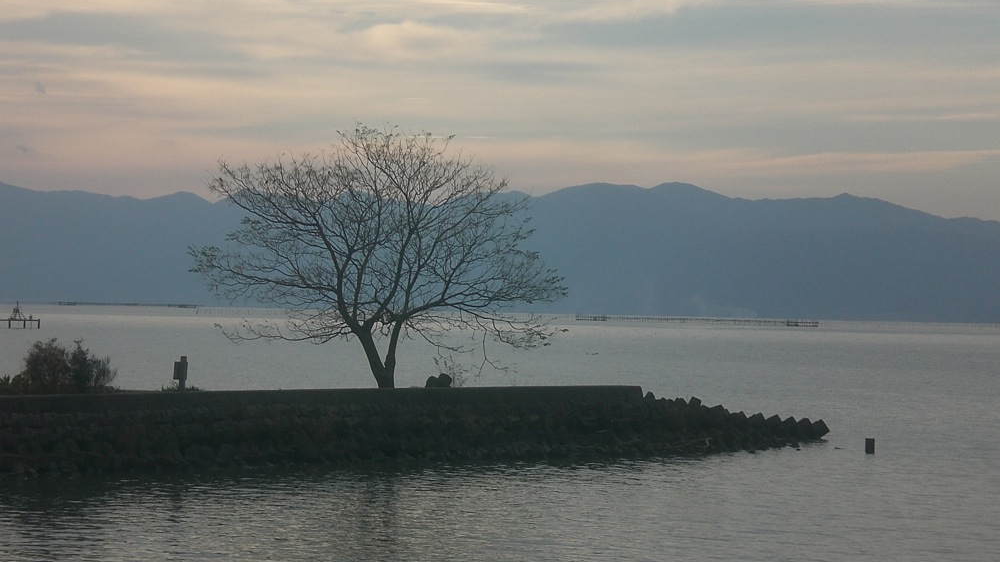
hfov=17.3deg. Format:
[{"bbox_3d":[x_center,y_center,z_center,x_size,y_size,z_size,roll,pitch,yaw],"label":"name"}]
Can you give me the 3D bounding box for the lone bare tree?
[{"bbox_3d":[-4.206,-0.779,114.000,12.900,9.300,12.000,1,-1,0],"label":"lone bare tree"}]

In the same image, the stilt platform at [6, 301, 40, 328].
[{"bbox_3d":[-84.535,5.935,580.000,7.300,4.900,4.500,1,-1,0],"label":"stilt platform"}]

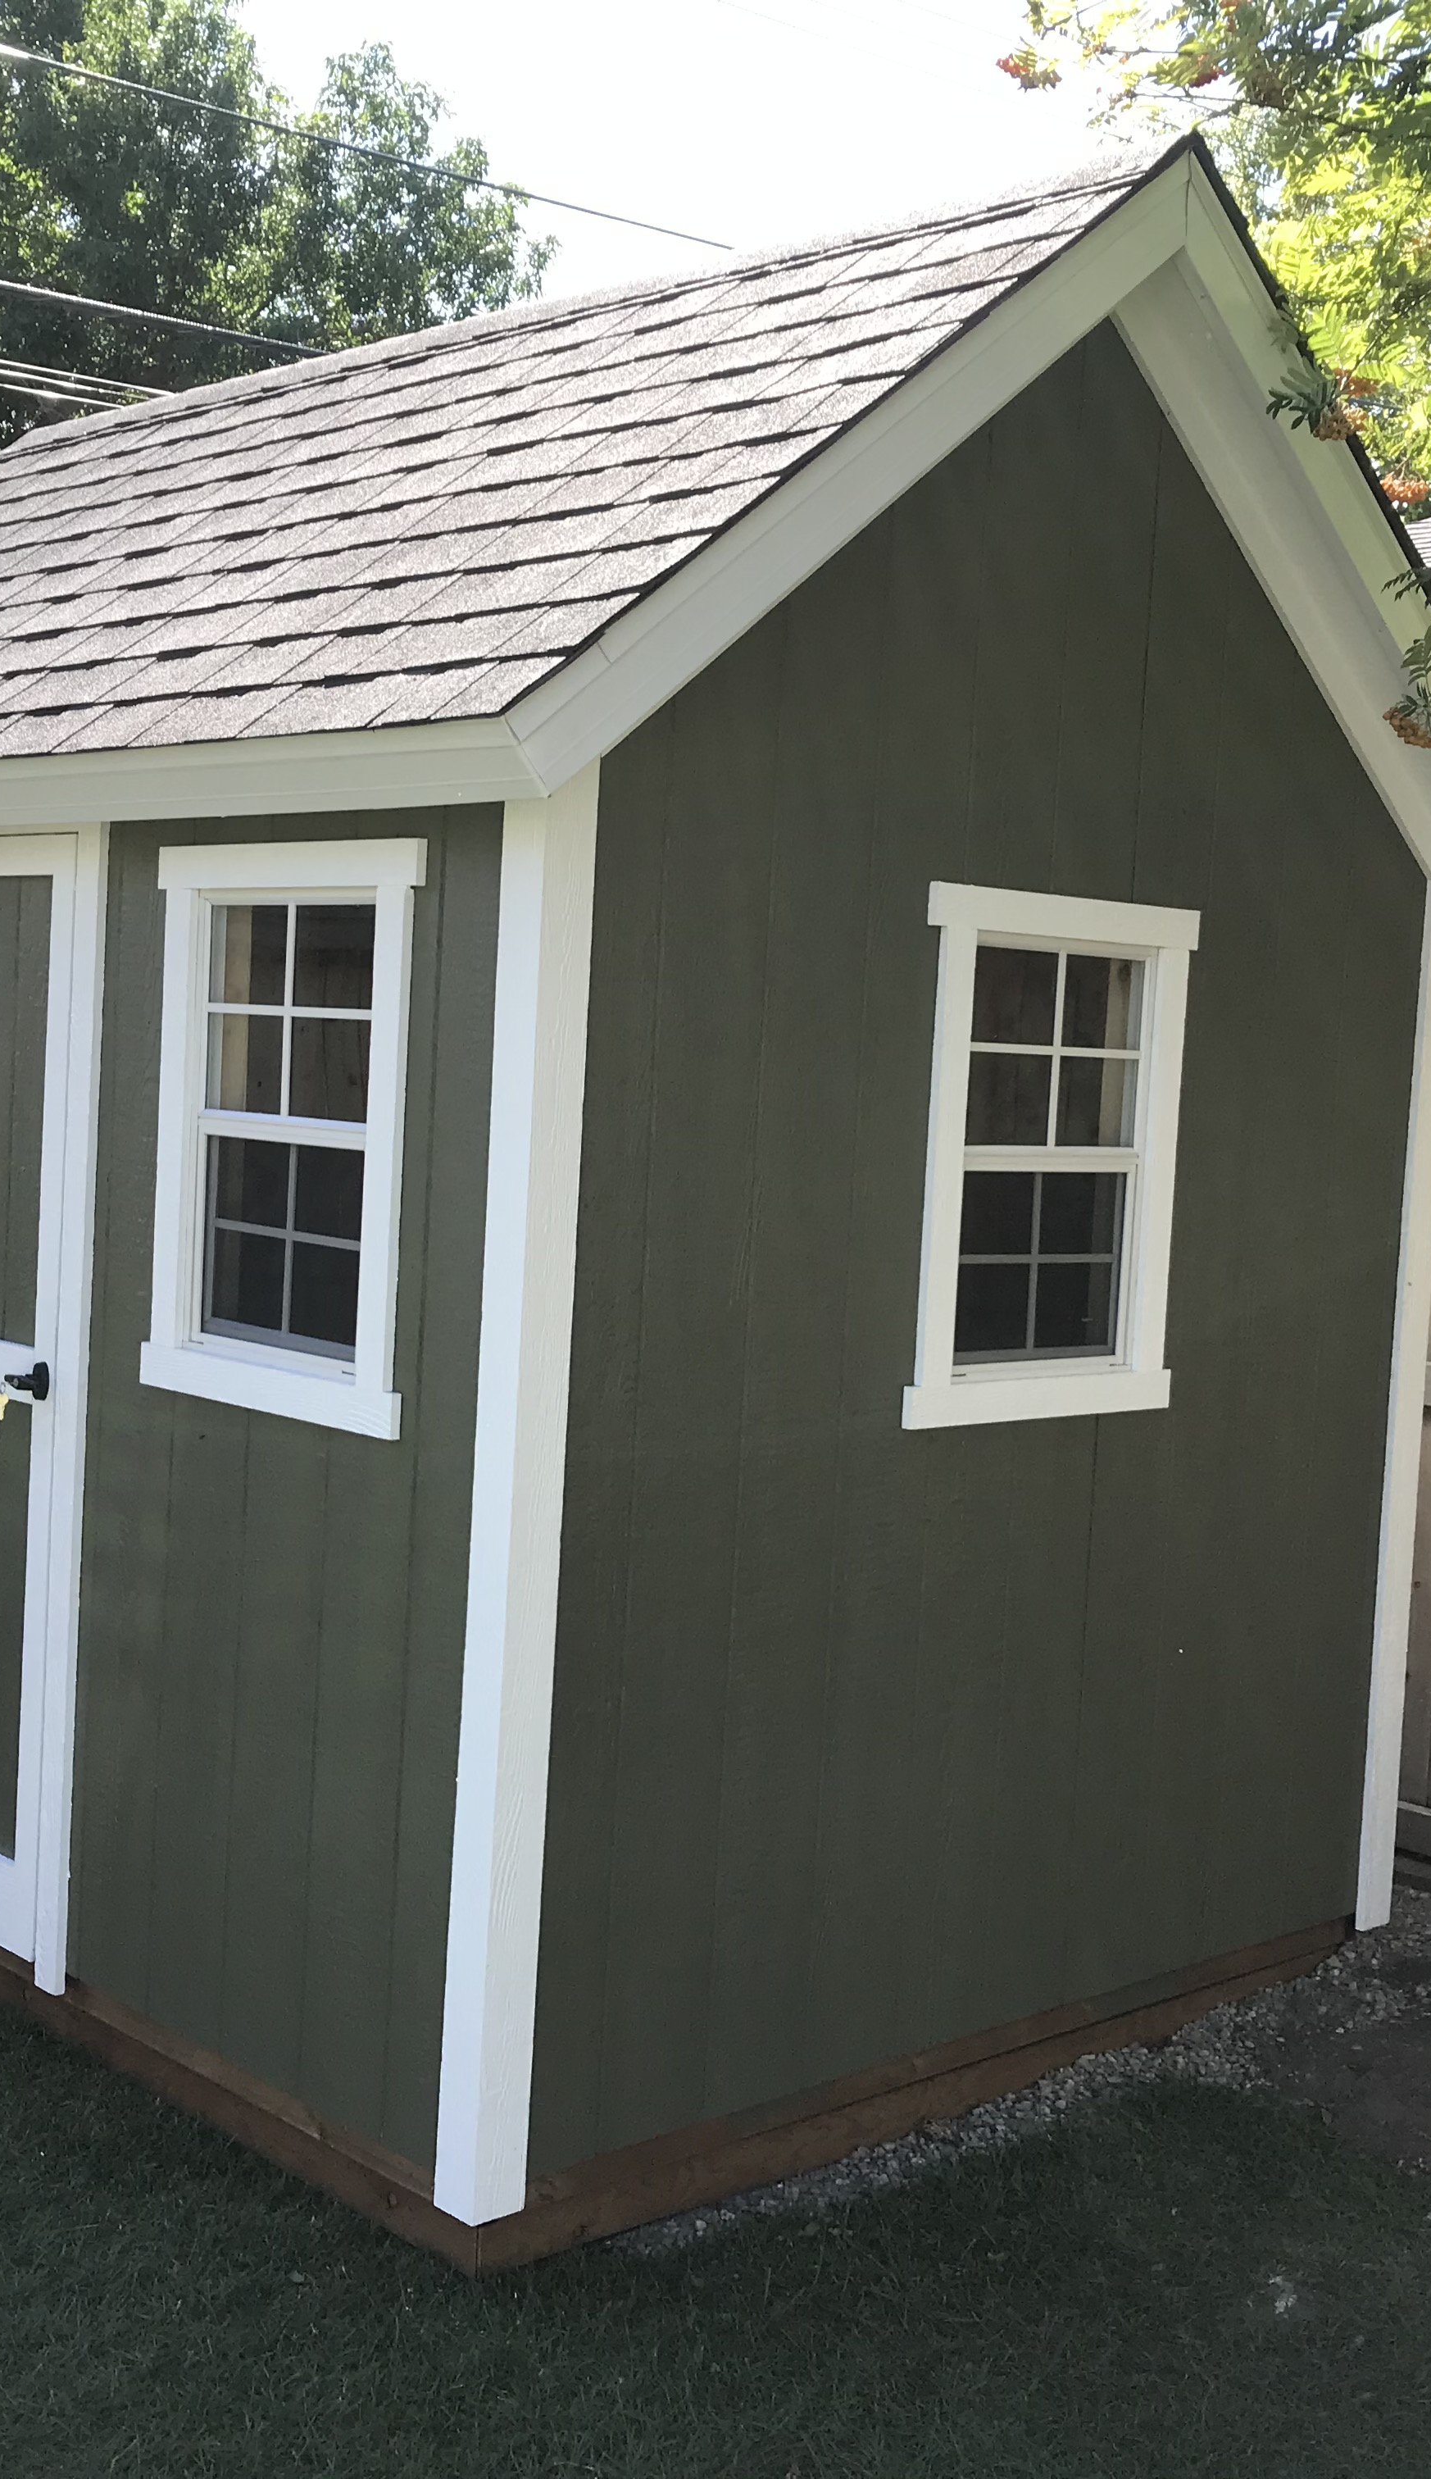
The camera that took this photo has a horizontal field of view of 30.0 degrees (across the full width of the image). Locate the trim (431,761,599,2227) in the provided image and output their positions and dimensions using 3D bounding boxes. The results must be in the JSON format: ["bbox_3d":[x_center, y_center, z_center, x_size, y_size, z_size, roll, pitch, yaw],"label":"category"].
[{"bbox_3d":[-0.263,0.337,3.518,0.090,1.925,0.083,0,5,-44],"label":"trim"}]

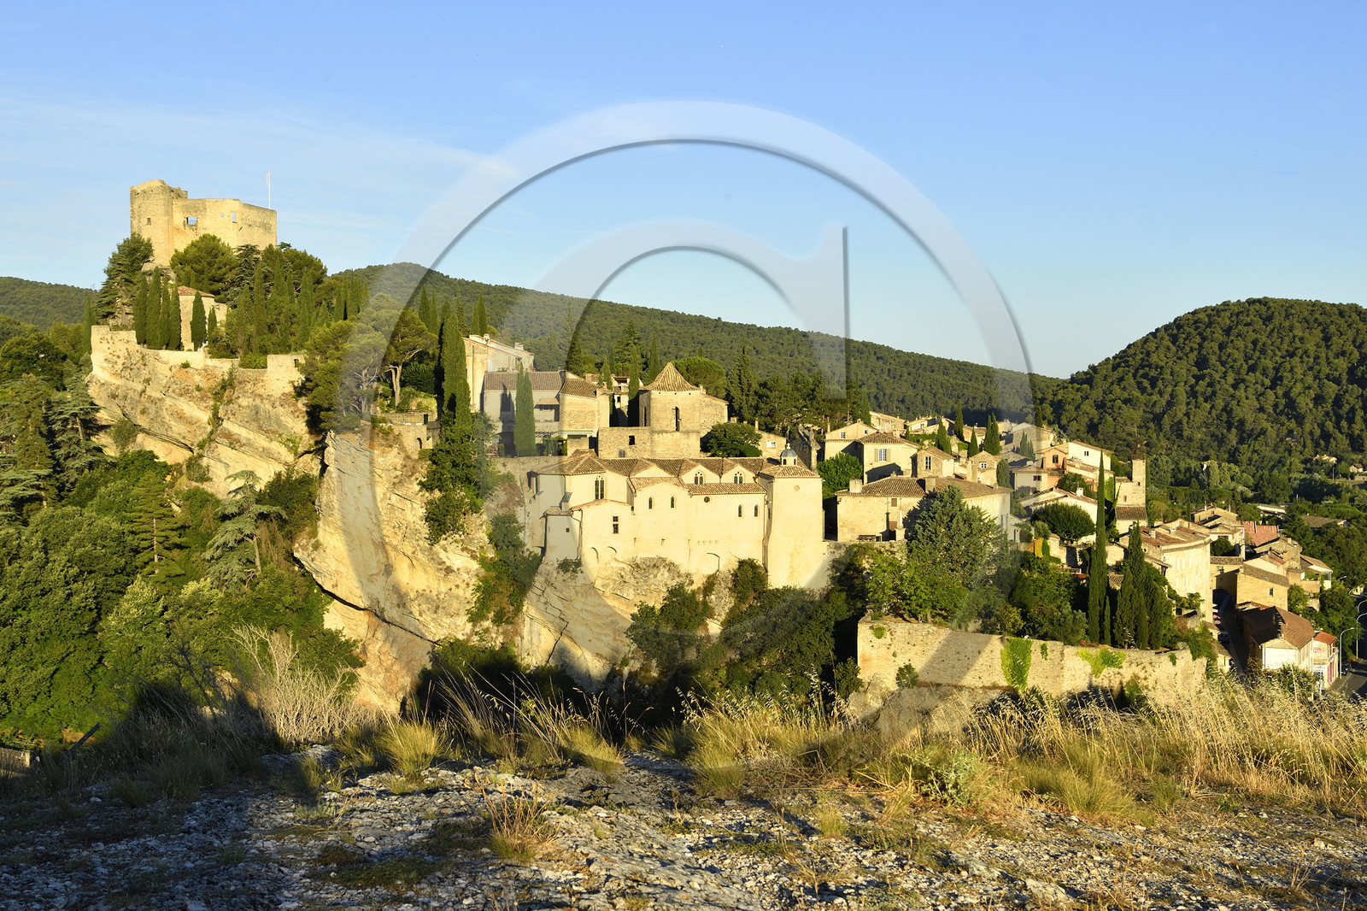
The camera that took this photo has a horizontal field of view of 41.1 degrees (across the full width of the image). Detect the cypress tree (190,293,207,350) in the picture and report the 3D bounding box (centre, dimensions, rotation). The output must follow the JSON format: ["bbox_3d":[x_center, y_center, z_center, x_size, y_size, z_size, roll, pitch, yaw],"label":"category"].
[{"bbox_3d":[-75.310,-20.890,283.000,2.500,9.400,2.500,-1,3,-15],"label":"cypress tree"}]

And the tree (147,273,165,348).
[{"bbox_3d":[-80.200,-21.720,277.000,2.600,11.680,2.600,0,0,0],"label":"tree"}]

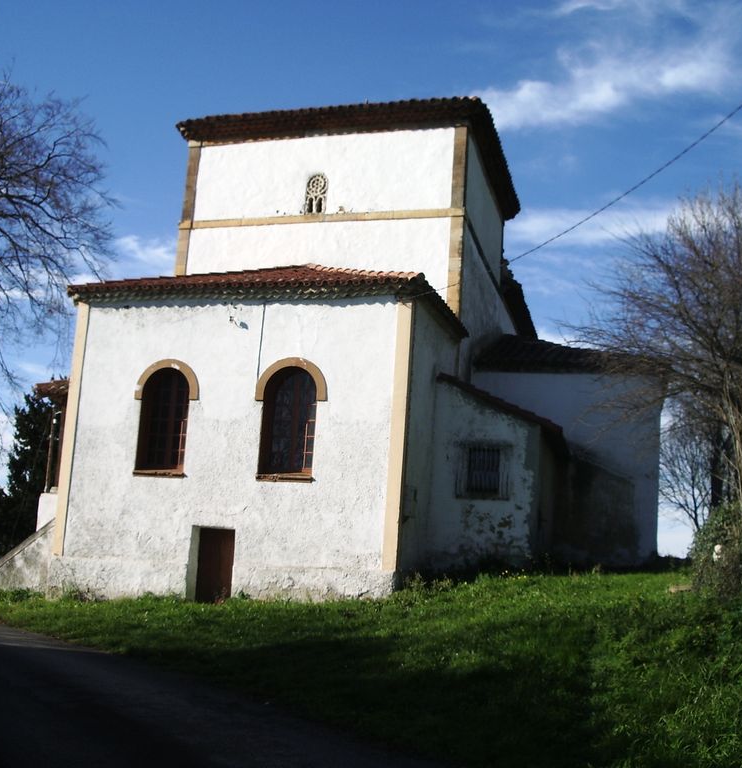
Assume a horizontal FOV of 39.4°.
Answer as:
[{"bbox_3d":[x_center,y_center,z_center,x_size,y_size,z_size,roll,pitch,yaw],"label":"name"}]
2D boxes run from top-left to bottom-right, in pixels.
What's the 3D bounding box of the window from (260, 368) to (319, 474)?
[{"bbox_3d":[-1.584,0.745,20.616,1.121,2.182,0.250,0,-11,16],"label":"window"}]

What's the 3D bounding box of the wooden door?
[{"bbox_3d":[-3.057,3.629,20.663,0.880,1.445,0.100,0,-11,16],"label":"wooden door"}]

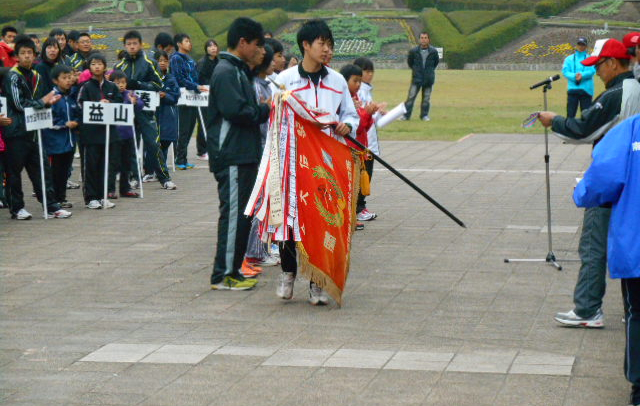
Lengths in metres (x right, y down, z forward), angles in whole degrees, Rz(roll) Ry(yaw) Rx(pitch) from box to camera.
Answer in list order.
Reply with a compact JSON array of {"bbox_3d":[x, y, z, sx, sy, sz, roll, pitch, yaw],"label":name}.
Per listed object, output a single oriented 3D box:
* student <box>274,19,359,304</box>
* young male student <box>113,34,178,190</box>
[{"bbox_3d":[-0.018,-0.254,13.554,0.500,1.698,0.400,-1,4,-17],"label":"student"},{"bbox_3d":[-1.880,-1.007,24.100,0.600,1.680,0.550,-1,4,-14],"label":"young male student"}]

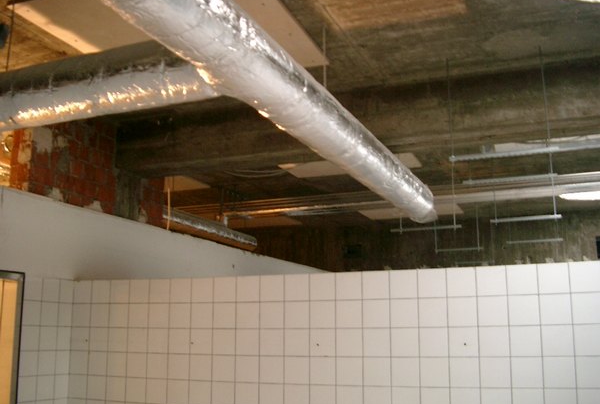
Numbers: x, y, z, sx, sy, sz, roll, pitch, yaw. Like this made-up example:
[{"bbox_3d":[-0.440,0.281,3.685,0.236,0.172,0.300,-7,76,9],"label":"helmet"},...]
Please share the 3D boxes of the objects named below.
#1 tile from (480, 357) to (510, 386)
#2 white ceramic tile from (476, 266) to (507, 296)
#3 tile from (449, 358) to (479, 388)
[{"bbox_3d":[0.951,0.829,3.120,0.150,0.150,0.008,-5,-13,21],"label":"tile"},{"bbox_3d":[0.958,0.394,3.207,0.150,0.150,0.009,-5,-13,21],"label":"white ceramic tile"},{"bbox_3d":[0.820,0.849,3.195,0.150,0.150,0.010,-5,-13,21],"label":"tile"}]

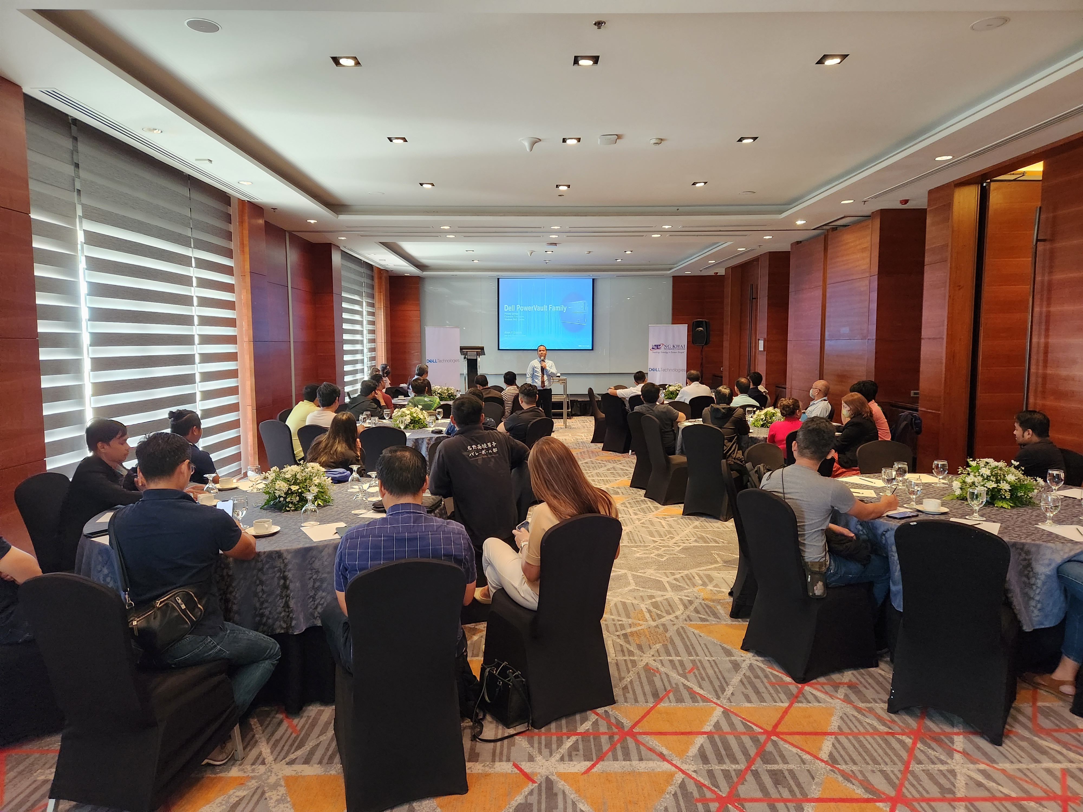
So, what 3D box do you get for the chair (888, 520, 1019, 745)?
[{"bbox_3d":[1.881,0.927,3.250,0.440,0.930,0.550,4,7,40],"label":"chair"}]

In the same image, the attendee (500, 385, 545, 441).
[{"bbox_3d":[-0.232,0.404,7.521,0.750,1.265,0.550,4,7,41],"label":"attendee"}]

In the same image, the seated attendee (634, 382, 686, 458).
[{"bbox_3d":[1.400,0.307,8.481,0.560,1.220,0.800,2,6,23],"label":"seated attendee"}]

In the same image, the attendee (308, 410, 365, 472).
[{"bbox_3d":[-1.609,0.607,5.676,0.500,1.160,0.750,0,5,7],"label":"attendee"}]

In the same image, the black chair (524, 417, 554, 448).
[{"bbox_3d":[-0.219,0.566,7.530,0.580,0.930,0.470,4,6,37],"label":"black chair"}]

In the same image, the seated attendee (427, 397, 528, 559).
[{"bbox_3d":[-0.416,0.616,4.565,0.620,1.360,0.750,-2,5,-23],"label":"seated attendee"}]

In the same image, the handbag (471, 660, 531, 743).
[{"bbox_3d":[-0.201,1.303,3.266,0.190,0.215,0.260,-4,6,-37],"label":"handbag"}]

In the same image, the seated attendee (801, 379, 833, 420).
[{"bbox_3d":[3.131,0.310,8.562,0.800,1.240,0.550,1,5,17],"label":"seated attendee"}]

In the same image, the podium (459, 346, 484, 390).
[{"bbox_3d":[-1.662,-0.808,17.196,0.600,1.230,0.500,0,5,0],"label":"podium"}]

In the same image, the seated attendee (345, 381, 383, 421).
[{"bbox_3d":[-2.183,0.313,8.888,0.750,1.220,0.550,0,5,7],"label":"seated attendee"}]

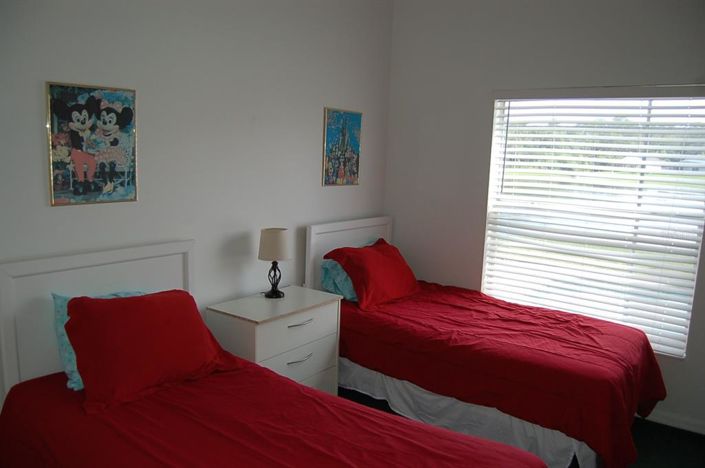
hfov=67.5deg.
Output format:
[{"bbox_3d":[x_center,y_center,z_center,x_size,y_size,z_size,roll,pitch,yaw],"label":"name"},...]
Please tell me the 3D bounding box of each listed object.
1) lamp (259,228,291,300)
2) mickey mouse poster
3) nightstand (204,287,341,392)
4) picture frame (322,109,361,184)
[{"bbox_3d":[-0.480,0.184,3.282,0.195,0.409,0.195,2,9,0],"label":"lamp"},{"bbox_3d":[-1.185,-0.405,2.427,0.021,0.532,0.402,9,11,37],"label":"mickey mouse poster"},{"bbox_3d":[-0.460,0.744,3.227,0.438,0.679,0.700,9,11,37],"label":"nightstand"},{"bbox_3d":[-0.075,-0.620,3.823,0.021,0.537,0.416,9,11,37],"label":"picture frame"}]

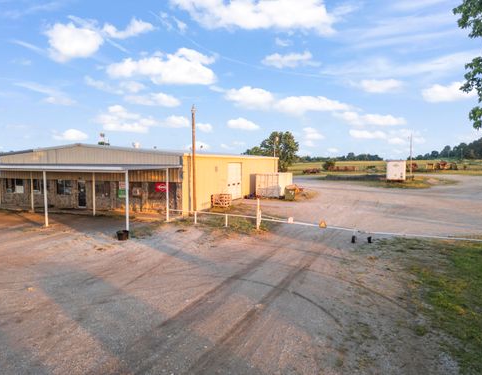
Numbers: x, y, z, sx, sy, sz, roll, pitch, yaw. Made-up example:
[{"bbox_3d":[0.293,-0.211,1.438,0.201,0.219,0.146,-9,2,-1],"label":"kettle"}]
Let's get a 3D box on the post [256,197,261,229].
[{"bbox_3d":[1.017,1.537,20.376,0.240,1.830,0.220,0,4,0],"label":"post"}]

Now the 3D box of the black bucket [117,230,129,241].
[{"bbox_3d":[-6.084,2.430,17.937,0.590,0.420,0.570,0,4,0],"label":"black bucket"}]

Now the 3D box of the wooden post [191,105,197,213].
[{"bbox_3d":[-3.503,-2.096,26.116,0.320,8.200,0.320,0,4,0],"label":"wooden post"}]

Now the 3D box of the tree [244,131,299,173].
[{"bbox_3d":[9.018,-10.343,102.510,16.500,13.000,14.000,0,4,0],"label":"tree"}]

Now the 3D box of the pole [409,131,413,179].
[{"bbox_3d":[33.867,-5.957,68.746,0.360,9.400,0.360,0,4,0],"label":"pole"}]

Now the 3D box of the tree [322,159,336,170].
[{"bbox_3d":[32.247,-7.861,127.773,4.900,4.200,4.600,0,4,0],"label":"tree"}]

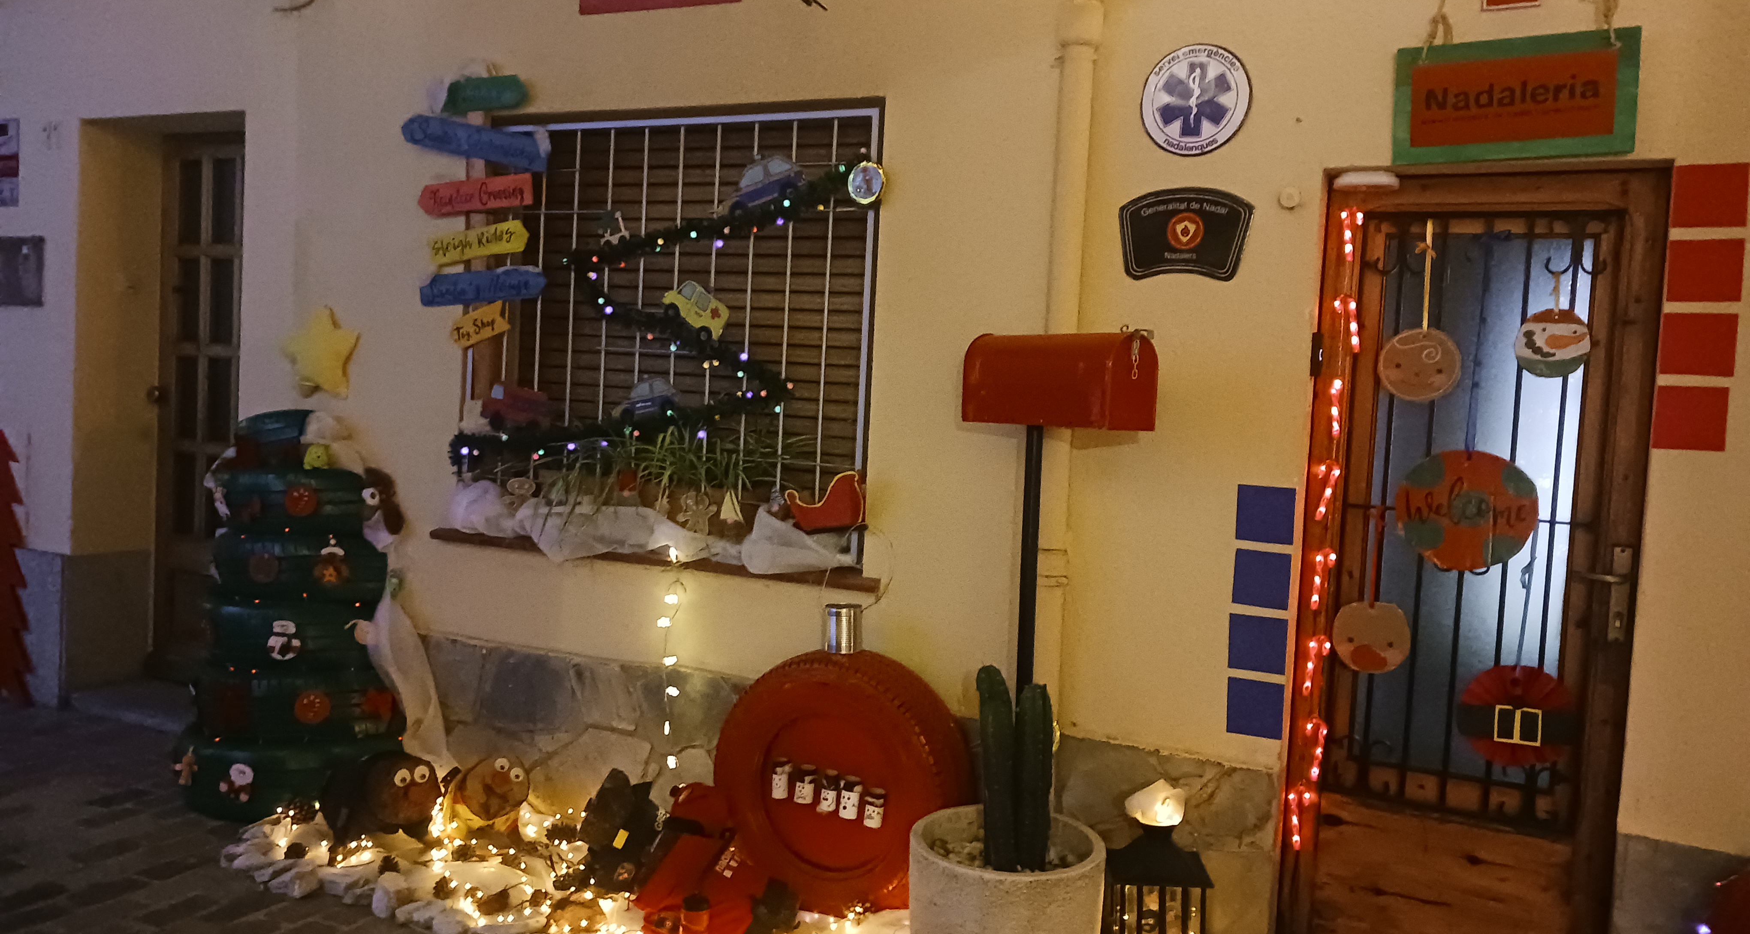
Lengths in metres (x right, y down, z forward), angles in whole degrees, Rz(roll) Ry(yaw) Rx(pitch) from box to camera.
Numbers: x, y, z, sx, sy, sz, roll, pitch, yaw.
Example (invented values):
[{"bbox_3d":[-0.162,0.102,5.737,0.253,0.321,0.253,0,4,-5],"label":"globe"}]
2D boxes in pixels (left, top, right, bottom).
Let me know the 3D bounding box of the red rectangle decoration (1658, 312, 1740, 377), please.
[{"bbox_3d":[1.718,-0.258,2.851,0.138,0.131,0.008,4,4,27],"label":"red rectangle decoration"}]

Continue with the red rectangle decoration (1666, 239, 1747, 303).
[{"bbox_3d":[1.800,-0.425,2.959,0.142,0.136,0.006,4,4,26],"label":"red rectangle decoration"}]

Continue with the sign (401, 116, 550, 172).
[{"bbox_3d":[-1.266,-1.021,4.293,0.620,0.115,0.020,15,9,26],"label":"sign"}]

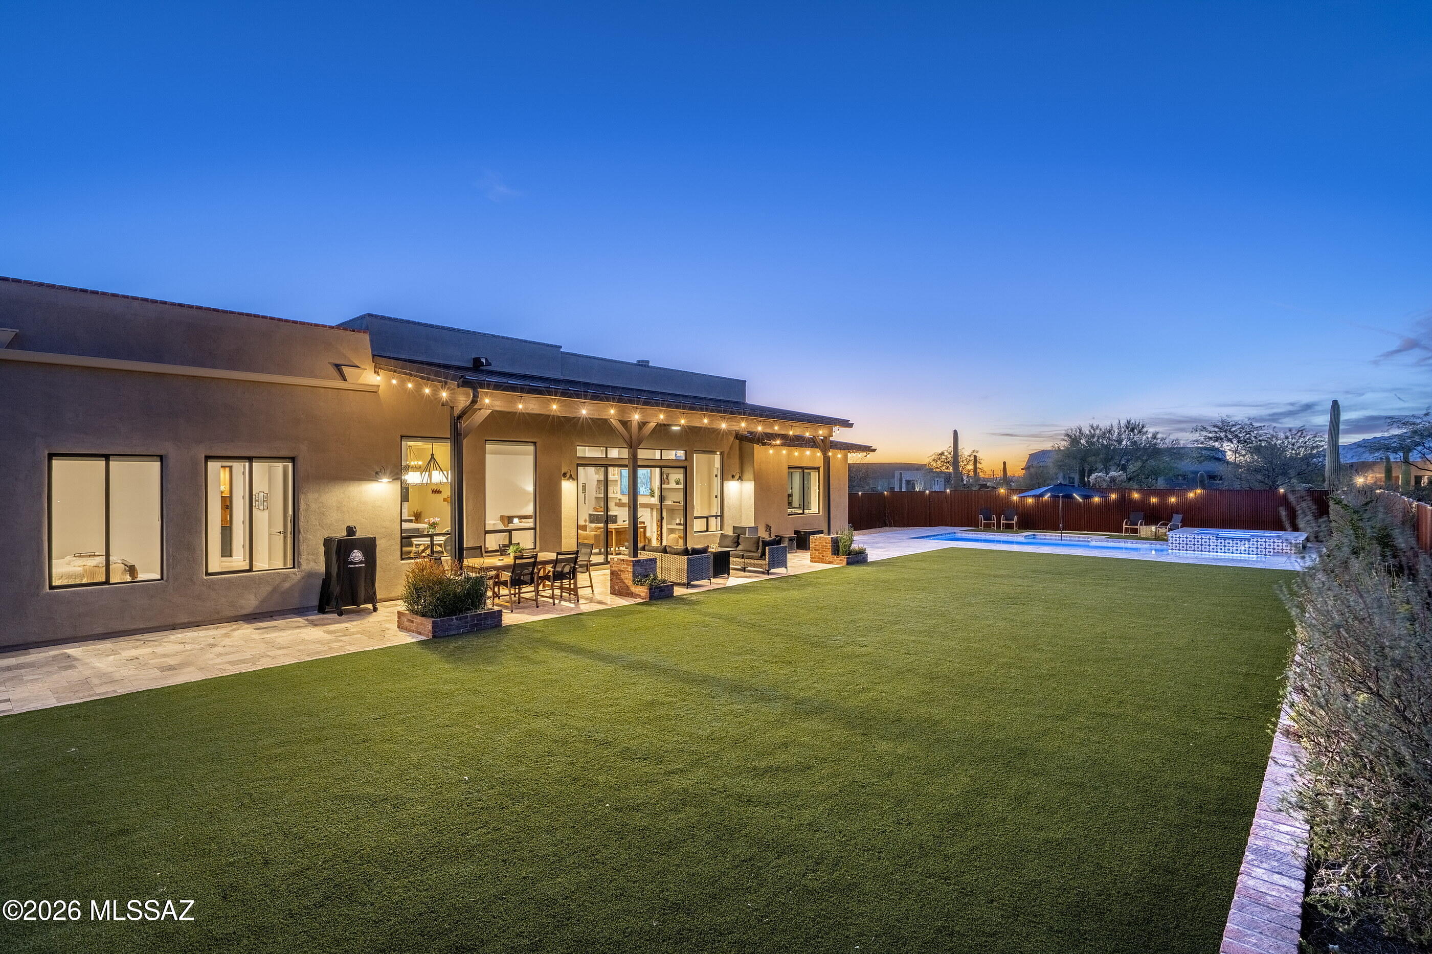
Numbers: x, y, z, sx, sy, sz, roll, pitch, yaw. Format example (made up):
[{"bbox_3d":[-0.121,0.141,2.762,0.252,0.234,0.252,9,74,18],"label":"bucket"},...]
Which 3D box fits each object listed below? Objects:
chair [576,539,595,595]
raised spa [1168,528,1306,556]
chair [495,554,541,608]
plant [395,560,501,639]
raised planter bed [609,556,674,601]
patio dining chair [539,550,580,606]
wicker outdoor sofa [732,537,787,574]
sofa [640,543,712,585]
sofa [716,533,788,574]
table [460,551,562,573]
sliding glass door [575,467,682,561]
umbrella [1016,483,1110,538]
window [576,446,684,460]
[{"bbox_3d":[-2.703,1.761,13.009,0.620,0.920,0.550,0,-1,-43],"label":"chair"},{"bbox_3d":[17.152,2.139,22.290,3.450,0.560,3.400,-1,-1,41],"label":"raised spa"},{"bbox_3d":[-3.356,1.763,11.427,0.630,0.900,0.560,-1,-1,41],"label":"chair"},{"bbox_3d":[-3.875,1.716,9.871,1.060,0.980,1.090,-1,-1,43],"label":"plant"},{"bbox_3d":[-1.404,1.883,12.741,1.070,0.690,0.640,-1,-1,41],"label":"raised planter bed"},{"bbox_3d":[-2.768,1.759,11.959,0.550,0.910,0.630,0,-1,-41],"label":"patio dining chair"},{"bbox_3d":[0.795,1.875,16.350,1.730,0.790,0.760,-1,-1,41],"label":"wicker outdoor sofa"},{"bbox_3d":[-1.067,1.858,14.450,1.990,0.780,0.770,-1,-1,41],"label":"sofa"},{"bbox_3d":[0.661,1.804,16.000,2.060,0.840,0.750,-1,-1,43],"label":"sofa"},{"bbox_3d":[-3.547,1.850,12.154,1.160,0.740,2.060,-1,-1,43],"label":"table"},{"bbox_3d":[-2.059,0.927,17.200,0.150,2.394,3.725,-1,-1,41],"label":"sliding glass door"},{"bbox_3d":[12.307,1.250,24.051,3.300,2.200,3.300,-1,-1,43],"label":"umbrella"},{"bbox_3d":[-2.001,-0.572,16.994,0.100,0.280,3.530,-1,-1,43],"label":"window"}]

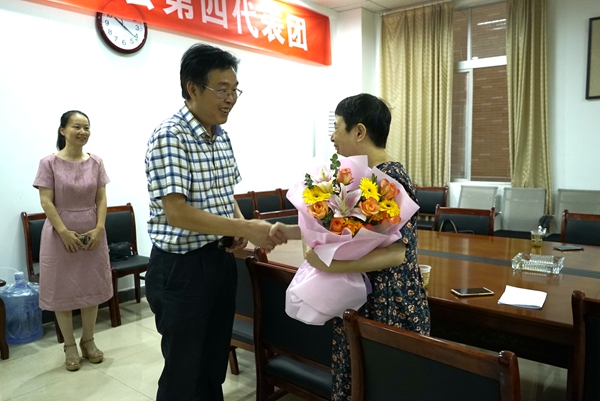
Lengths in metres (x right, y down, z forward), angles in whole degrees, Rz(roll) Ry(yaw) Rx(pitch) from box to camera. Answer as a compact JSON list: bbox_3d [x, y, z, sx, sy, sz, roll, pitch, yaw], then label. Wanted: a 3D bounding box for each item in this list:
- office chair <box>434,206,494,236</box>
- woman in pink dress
[{"bbox_3d":[1.087,0.531,3.366,0.460,0.925,0.550,4,8,39],"label":"office chair"},{"bbox_3d":[-1.437,0.256,3.030,0.480,1.655,0.340,-7,8,-42],"label":"woman in pink dress"}]

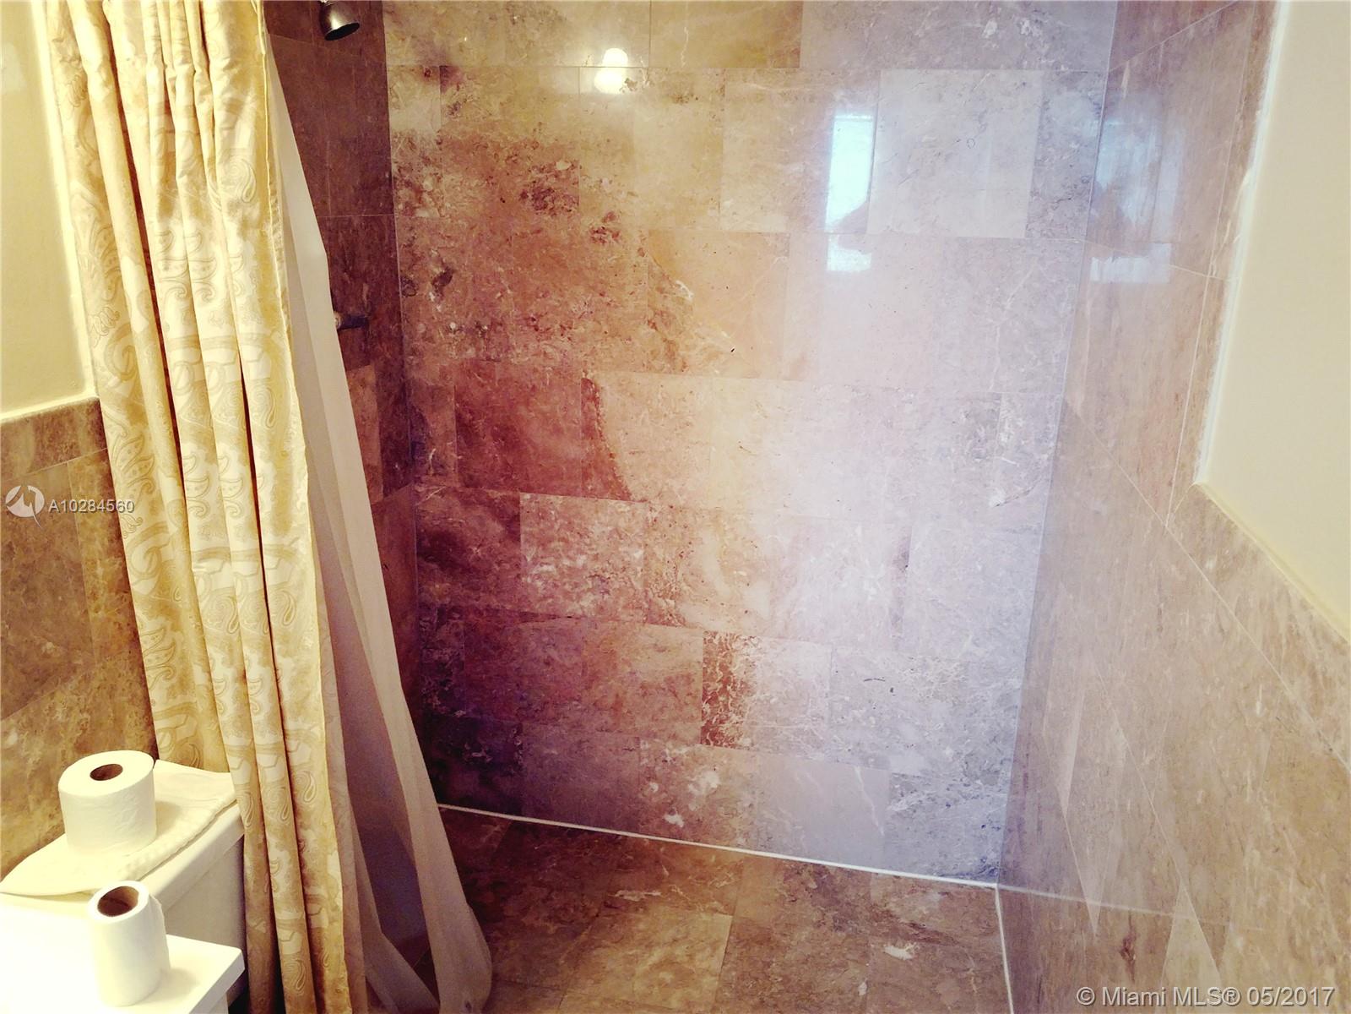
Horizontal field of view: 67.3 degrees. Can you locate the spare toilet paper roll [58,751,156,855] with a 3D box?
[{"bbox_3d":[-0.796,0.415,1.431,0.114,0.096,0.114,1,18,0],"label":"spare toilet paper roll"}]

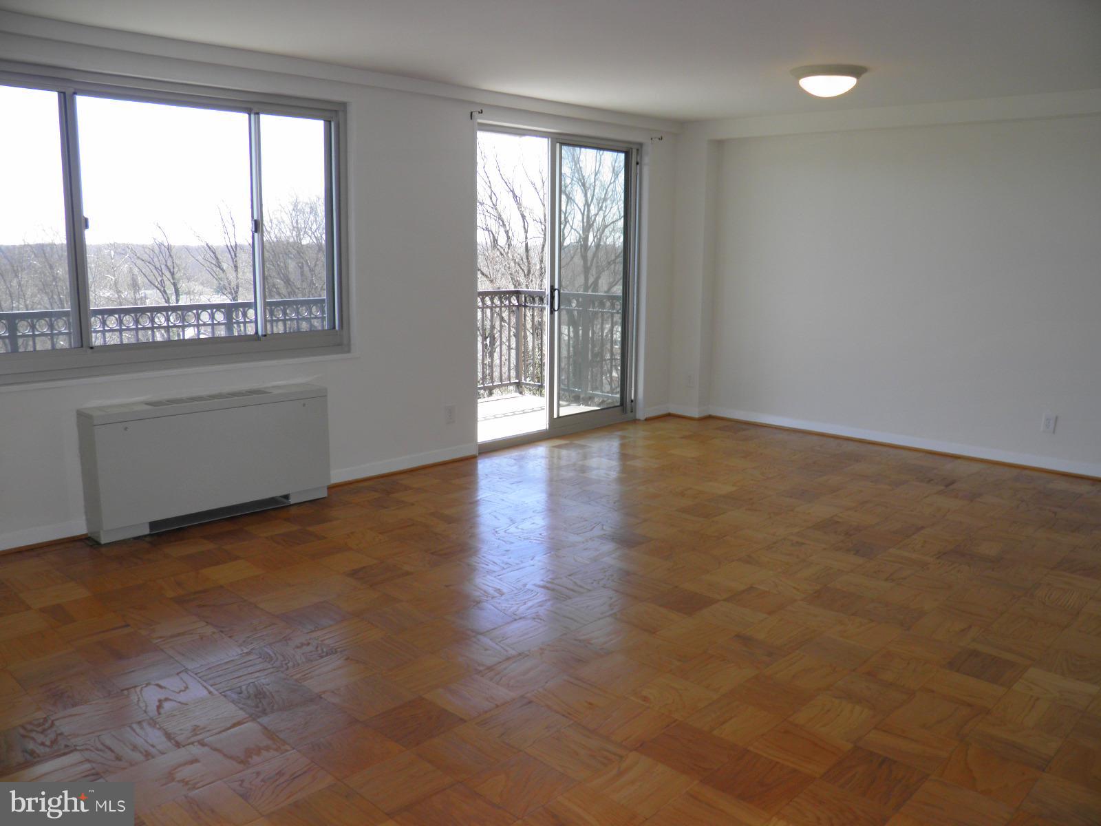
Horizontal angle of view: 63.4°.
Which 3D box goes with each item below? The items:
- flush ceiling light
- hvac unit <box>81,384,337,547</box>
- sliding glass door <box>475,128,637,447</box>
[{"bbox_3d":[1.521,-1.798,4.877,0.425,0.132,0.425,1,10,0],"label":"flush ceiling light"},{"bbox_3d":[-1.756,0.233,4.668,0.185,0.620,1.250,10,14,43],"label":"hvac unit"},{"bbox_3d":[0.069,-0.930,6.721,0.100,2.170,1.730,10,14,43],"label":"sliding glass door"}]

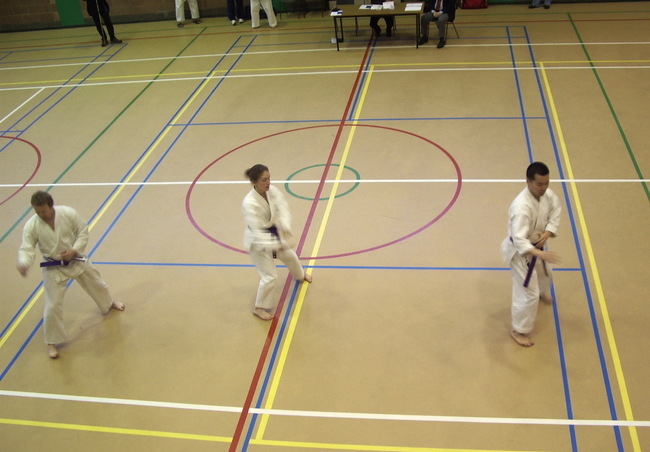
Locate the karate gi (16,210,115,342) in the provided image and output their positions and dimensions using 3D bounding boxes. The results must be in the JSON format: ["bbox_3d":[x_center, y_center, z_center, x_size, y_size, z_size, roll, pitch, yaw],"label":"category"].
[{"bbox_3d":[-2.631,0.465,7.113,0.820,1.420,0.520,-18,34,-17],"label":"karate gi"}]

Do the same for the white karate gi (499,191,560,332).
[{"bbox_3d":[1.930,0.283,6.582,0.620,1.410,0.520,-22,35,-23],"label":"white karate gi"}]

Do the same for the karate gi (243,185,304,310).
[{"bbox_3d":[-0.504,0.179,7.254,0.480,1.340,0.680,24,43,39],"label":"karate gi"}]

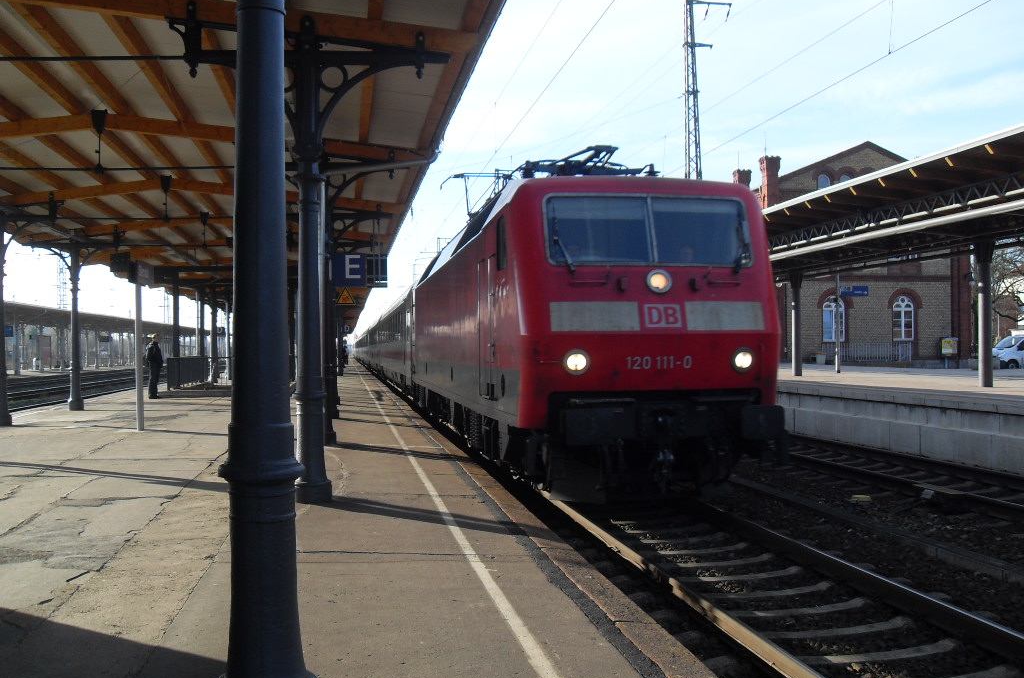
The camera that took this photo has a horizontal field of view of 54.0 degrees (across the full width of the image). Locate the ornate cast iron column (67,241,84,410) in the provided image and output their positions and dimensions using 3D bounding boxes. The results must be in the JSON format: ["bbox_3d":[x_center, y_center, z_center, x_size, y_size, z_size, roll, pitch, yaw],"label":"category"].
[{"bbox_3d":[-10.401,-0.315,24.000,0.370,4.080,0.370,-1,-1,-9],"label":"ornate cast iron column"}]

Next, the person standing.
[{"bbox_3d":[-9.930,0.757,28.000,0.480,1.810,0.520,-1,-1,-9],"label":"person standing"}]

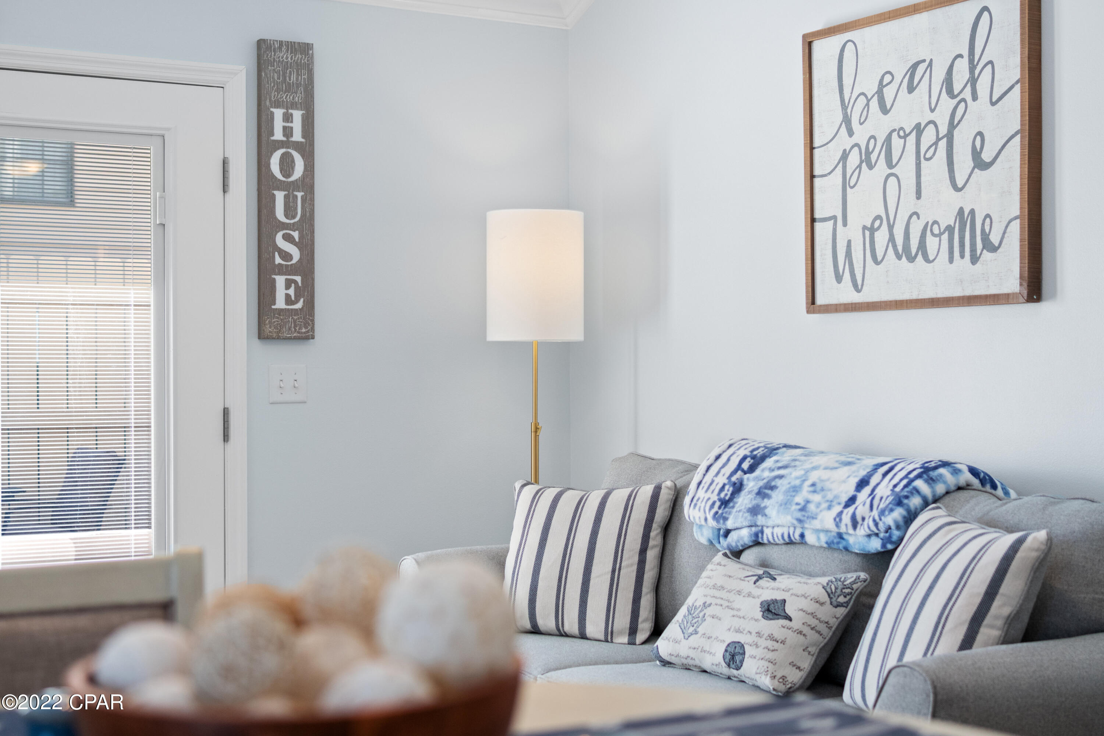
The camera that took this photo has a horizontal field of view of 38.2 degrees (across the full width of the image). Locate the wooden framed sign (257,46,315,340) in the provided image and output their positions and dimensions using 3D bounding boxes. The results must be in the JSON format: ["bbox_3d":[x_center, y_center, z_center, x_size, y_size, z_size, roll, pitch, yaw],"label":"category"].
[{"bbox_3d":[-0.805,-0.536,4.831,0.170,0.902,0.032,0,0,-30],"label":"wooden framed sign"}]

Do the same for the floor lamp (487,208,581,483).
[{"bbox_3d":[-0.051,0.360,4.966,0.303,1.681,0.303,0,0,0],"label":"floor lamp"}]

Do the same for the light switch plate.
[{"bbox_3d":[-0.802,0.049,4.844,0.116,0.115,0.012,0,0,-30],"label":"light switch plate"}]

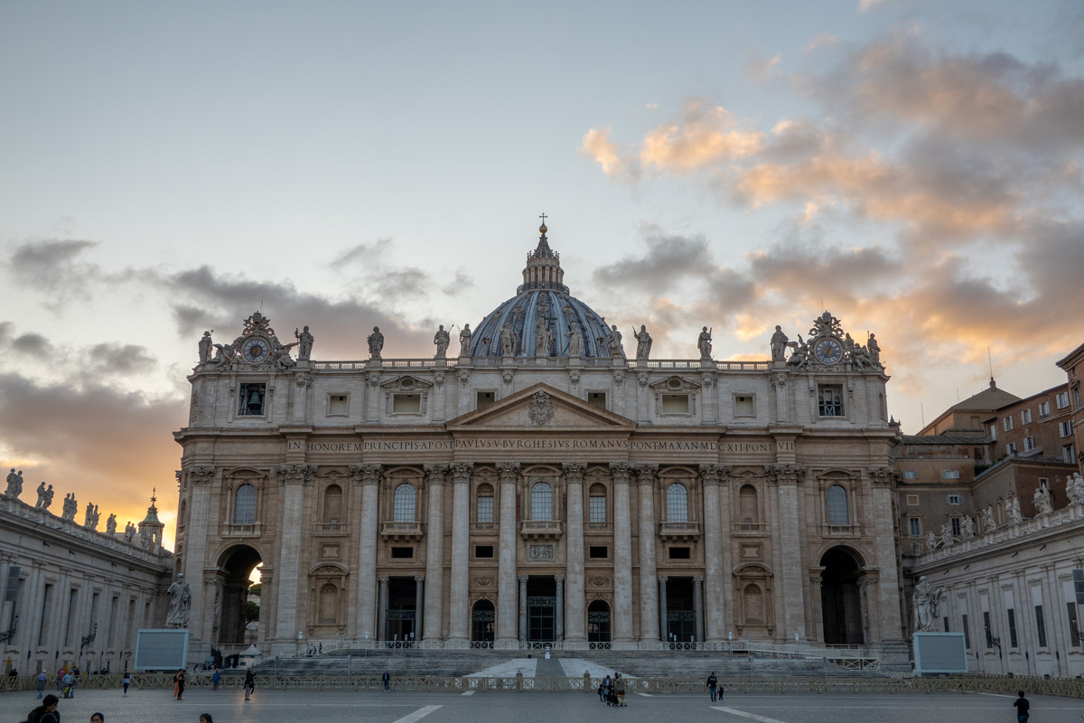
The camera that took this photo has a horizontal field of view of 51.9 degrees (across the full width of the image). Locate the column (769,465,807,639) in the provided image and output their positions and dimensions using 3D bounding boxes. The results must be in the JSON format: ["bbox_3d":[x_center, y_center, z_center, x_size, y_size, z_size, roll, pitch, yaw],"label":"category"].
[{"bbox_3d":[39.780,30.780,180.520,4.240,27.950,2.200,0,-15,0],"label":"column"}]

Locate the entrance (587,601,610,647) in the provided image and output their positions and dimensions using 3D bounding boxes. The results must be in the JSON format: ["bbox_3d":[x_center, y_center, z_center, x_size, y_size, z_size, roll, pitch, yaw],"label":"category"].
[{"bbox_3d":[9.004,40.983,174.052,3.600,7.144,1.000,0,-14,0],"label":"entrance"}]

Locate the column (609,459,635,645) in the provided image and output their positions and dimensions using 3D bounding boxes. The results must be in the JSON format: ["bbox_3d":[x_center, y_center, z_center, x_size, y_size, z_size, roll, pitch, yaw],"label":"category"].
[{"bbox_3d":[12.559,29.799,174.347,3.550,28.285,3.500,0,-14,0],"label":"column"}]

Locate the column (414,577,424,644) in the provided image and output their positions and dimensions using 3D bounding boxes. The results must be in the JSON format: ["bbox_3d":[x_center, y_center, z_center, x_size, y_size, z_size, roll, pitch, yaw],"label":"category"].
[{"bbox_3d":[-18.860,38.590,172.300,1.500,10.600,1.500,0,-16,1],"label":"column"}]

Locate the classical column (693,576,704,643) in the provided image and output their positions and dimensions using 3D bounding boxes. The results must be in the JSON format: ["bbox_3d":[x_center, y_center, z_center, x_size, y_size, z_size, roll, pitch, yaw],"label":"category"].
[{"bbox_3d":[24.665,39.117,175.749,1.500,10.505,1.500,0,-14,0],"label":"classical column"}]

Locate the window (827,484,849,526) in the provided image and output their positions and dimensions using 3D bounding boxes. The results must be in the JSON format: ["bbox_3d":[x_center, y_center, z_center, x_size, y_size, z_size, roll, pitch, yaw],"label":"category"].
[{"bbox_3d":[48.410,23.510,182.170,3.400,6.730,0.500,0,-15,0],"label":"window"}]

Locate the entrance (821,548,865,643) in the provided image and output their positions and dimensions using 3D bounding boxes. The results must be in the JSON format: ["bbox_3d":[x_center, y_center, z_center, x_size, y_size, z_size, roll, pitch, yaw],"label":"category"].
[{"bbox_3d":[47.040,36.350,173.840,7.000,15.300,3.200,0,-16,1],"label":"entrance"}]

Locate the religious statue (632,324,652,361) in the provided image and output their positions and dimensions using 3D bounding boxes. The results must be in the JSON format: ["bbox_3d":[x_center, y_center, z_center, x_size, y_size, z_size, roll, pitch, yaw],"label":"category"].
[{"bbox_3d":[16.860,-3.320,187.330,3.100,6.090,2.000,0,-15,0],"label":"religious statue"}]

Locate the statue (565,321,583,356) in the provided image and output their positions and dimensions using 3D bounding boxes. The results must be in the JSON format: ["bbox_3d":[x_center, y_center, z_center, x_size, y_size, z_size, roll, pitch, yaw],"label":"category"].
[{"bbox_3d":[5.400,-3.650,185.140,2.600,5.860,1.900,0,-15,0],"label":"statue"}]

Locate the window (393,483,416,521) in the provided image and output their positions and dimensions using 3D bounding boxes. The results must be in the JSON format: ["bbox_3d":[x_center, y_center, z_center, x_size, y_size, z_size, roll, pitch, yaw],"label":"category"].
[{"bbox_3d":[-21.912,22.587,177.545,3.600,6.494,0.600,0,-16,0],"label":"window"}]

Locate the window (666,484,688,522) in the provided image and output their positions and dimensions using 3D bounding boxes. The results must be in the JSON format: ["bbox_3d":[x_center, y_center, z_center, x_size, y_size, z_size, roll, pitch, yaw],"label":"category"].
[{"bbox_3d":[21.480,22.490,177.090,3.200,6.400,0.600,0,-16,1],"label":"window"}]

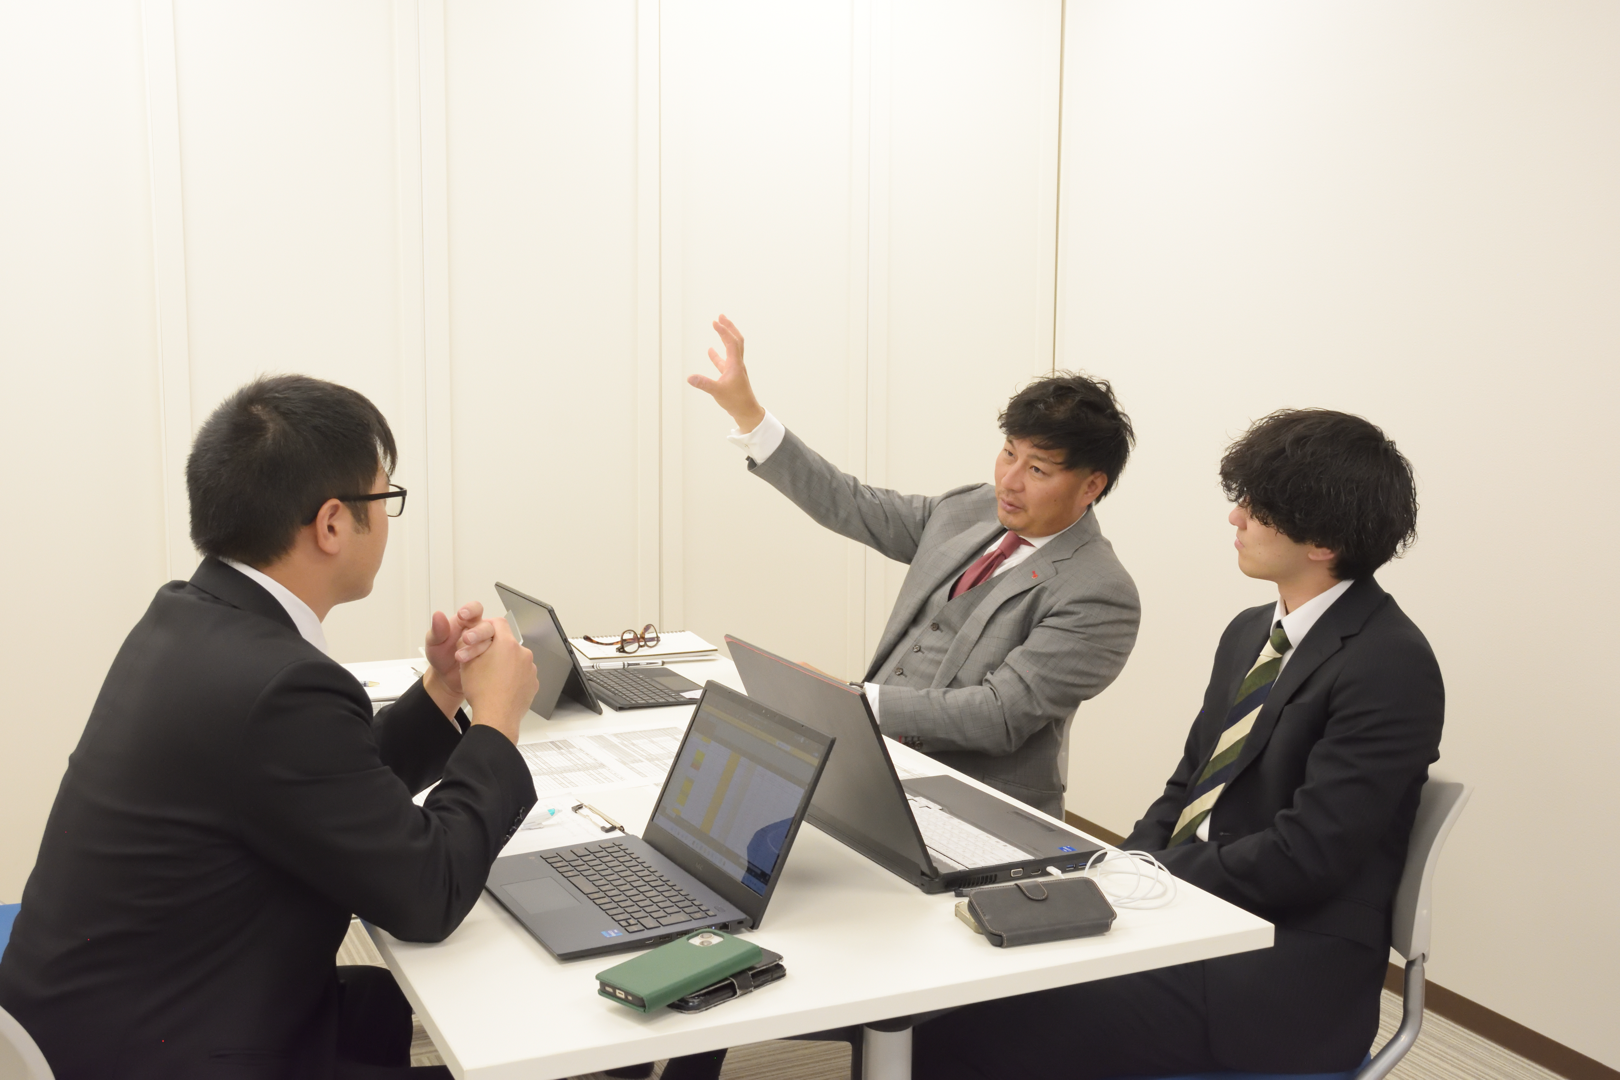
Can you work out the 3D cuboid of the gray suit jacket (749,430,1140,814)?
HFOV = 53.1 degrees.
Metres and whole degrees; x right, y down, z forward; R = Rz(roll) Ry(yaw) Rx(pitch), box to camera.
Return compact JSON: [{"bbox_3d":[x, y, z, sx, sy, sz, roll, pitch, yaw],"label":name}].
[{"bbox_3d":[0.272,0.168,2.653,0.480,0.750,0.520,-6,9,-42],"label":"gray suit jacket"}]

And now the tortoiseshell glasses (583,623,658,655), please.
[{"bbox_3d":[-0.388,0.188,3.208,0.140,0.047,0.138,5,8,33],"label":"tortoiseshell glasses"}]

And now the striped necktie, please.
[{"bbox_3d":[0.548,0.270,2.145,0.050,0.350,0.090,27,-5,-19],"label":"striped necktie"}]

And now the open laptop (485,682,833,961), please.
[{"bbox_3d":[-0.189,0.303,1.834,0.322,0.205,0.326,-3,8,-28],"label":"open laptop"}]

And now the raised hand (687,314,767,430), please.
[{"bbox_3d":[-0.134,-0.264,2.580,0.108,0.178,0.090,-11,3,9],"label":"raised hand"}]

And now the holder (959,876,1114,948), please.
[{"bbox_3d":[0.252,0.401,1.747,0.138,0.018,0.076,-2,25,-18],"label":"holder"}]

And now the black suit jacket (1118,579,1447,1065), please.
[{"bbox_3d":[0.631,0.359,2.183,0.425,0.610,0.455,-2,7,-19],"label":"black suit jacket"}]

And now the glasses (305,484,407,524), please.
[{"bbox_3d":[-0.540,-0.039,1.766,0.143,0.042,0.145,6,9,39],"label":"glasses"}]

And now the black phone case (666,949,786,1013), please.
[{"bbox_3d":[-0.095,0.428,1.591,0.076,0.019,0.138,7,9,42],"label":"black phone case"}]

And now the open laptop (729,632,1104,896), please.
[{"bbox_3d":[0.124,0.261,2.030,0.344,0.247,0.364,-3,8,-27],"label":"open laptop"}]

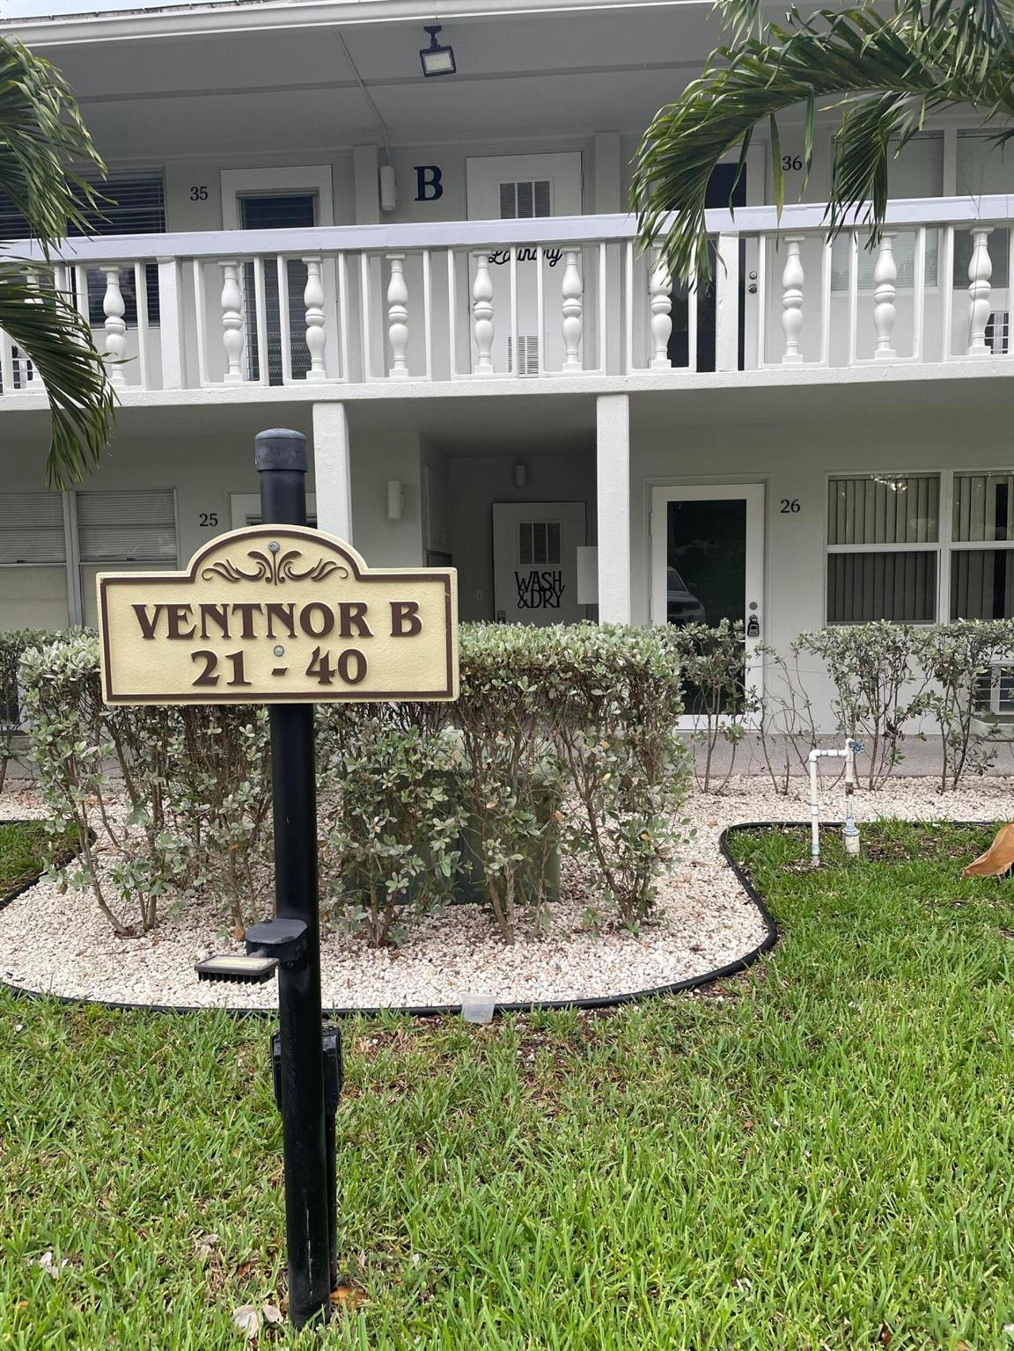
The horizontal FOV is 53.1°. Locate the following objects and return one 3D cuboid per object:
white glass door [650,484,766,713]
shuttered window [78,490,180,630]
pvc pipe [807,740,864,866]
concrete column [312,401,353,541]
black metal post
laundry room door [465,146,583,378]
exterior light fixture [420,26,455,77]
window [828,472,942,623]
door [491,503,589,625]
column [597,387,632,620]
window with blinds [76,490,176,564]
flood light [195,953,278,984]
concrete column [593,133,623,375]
[{"bbox_3d":[1.673,-0.558,8.491,0.912,2.030,0.050,-1,7,5],"label":"white glass door"},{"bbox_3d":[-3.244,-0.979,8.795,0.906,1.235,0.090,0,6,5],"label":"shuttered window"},{"bbox_3d":[1.635,0.636,5.071,0.260,0.645,0.090,0,6,5],"label":"pvc pipe"},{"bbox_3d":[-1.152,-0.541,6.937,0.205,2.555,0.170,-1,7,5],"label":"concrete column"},{"bbox_3d":[-0.431,0.452,2.073,0.098,1.863,0.098,0,7,5],"label":"black metal post"},{"bbox_3d":[0.154,-3.188,8.316,0.915,2.030,0.050,-1,7,5],"label":"laundry room door"},{"bbox_3d":[-0.439,-3.953,6.420,0.220,0.270,0.170,1,6,15],"label":"exterior light fixture"},{"bbox_3d":[3.025,-1.019,8.210,0.901,1.224,0.090,0,6,5],"label":"window"},{"bbox_3d":[0.332,-0.709,10.206,0.910,2.037,0.060,0,6,5],"label":"door"},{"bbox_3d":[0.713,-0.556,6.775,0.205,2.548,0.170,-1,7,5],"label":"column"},{"bbox_3d":[-3.259,-1.284,8.773,0.875,0.622,0.050,0,6,5],"label":"window with blinds"},{"bbox_3d":[-0.502,0.554,1.900,0.135,0.028,0.088,0,1,14],"label":"flood light"},{"bbox_3d":[0.814,-3.211,8.139,0.195,2.140,0.120,0,6,5],"label":"concrete column"}]

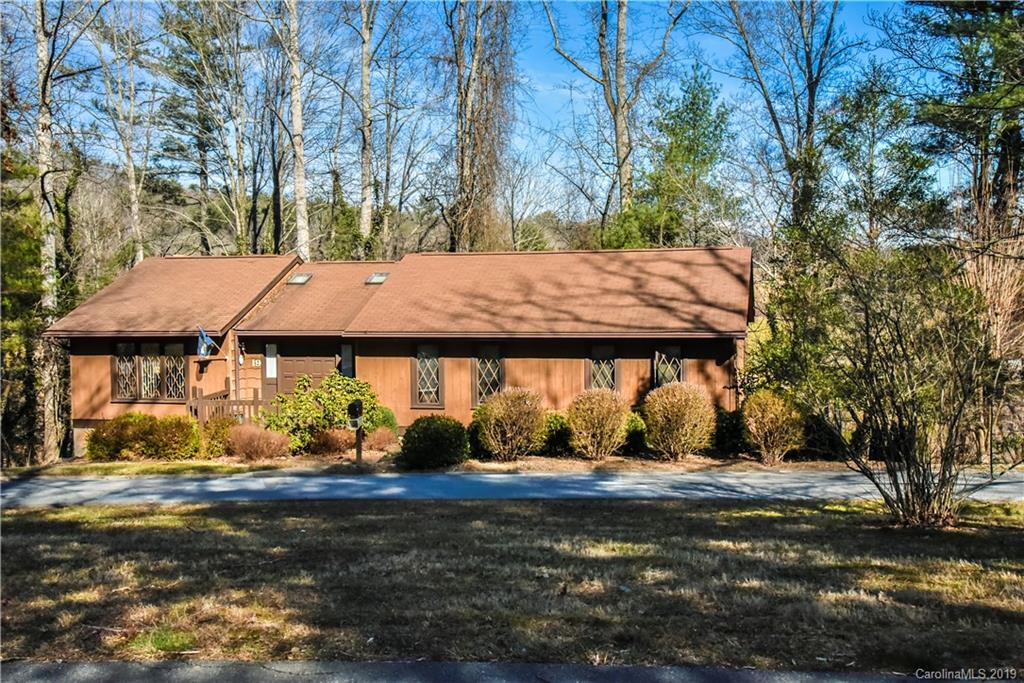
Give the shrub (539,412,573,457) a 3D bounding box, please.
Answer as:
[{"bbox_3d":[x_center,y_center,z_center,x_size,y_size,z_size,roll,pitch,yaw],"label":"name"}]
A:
[{"bbox_3d":[1.066,2.280,26.500,1.100,1.120,1.100,0,1,14],"label":"shrub"}]

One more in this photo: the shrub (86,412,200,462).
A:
[{"bbox_3d":[-9.734,2.496,28.400,3.000,1.250,1.400,0,0,14],"label":"shrub"}]

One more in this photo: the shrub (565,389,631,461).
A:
[{"bbox_3d":[2.008,1.927,25.100,1.500,1.680,1.500,0,0,14],"label":"shrub"}]

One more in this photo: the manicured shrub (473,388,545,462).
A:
[{"bbox_3d":[-0.035,1.958,25.500,1.700,1.720,1.650,0,0,0],"label":"manicured shrub"}]

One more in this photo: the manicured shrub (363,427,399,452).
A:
[{"bbox_3d":[-3.187,2.393,26.400,0.850,0.660,0.800,0,0,0],"label":"manicured shrub"}]

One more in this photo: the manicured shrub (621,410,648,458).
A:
[{"bbox_3d":[2.854,2.179,25.600,0.950,1.100,0.950,0,0,14],"label":"manicured shrub"}]

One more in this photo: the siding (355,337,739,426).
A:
[{"bbox_3d":[0.680,1.030,27.000,9.800,2.300,0.350,0,0,14],"label":"siding"}]

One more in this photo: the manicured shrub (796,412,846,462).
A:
[{"bbox_3d":[7.197,2.223,25.300,1.250,1.150,1.200,0,1,14],"label":"manicured shrub"}]

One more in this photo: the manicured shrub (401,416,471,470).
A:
[{"bbox_3d":[-1.821,2.338,25.400,1.600,1.200,1.500,0,1,0],"label":"manicured shrub"}]

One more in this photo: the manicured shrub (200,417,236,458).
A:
[{"bbox_3d":[-7.820,2.567,28.900,1.100,1.100,1.100,0,1,14],"label":"manicured shrub"}]

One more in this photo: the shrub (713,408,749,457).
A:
[{"bbox_3d":[5.191,2.172,25.800,1.150,1.150,1.150,0,1,14],"label":"shrub"}]

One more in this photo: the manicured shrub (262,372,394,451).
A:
[{"bbox_3d":[-4.745,1.813,27.800,3.350,1.980,2.300,0,1,14],"label":"manicured shrub"}]

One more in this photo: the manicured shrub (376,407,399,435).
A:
[{"bbox_3d":[-3.272,2.106,27.100,0.900,0.950,0.900,0,0,14],"label":"manicured shrub"}]

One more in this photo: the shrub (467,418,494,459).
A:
[{"bbox_3d":[-0.693,2.287,26.300,0.950,1.050,0.950,0,0,0],"label":"shrub"}]

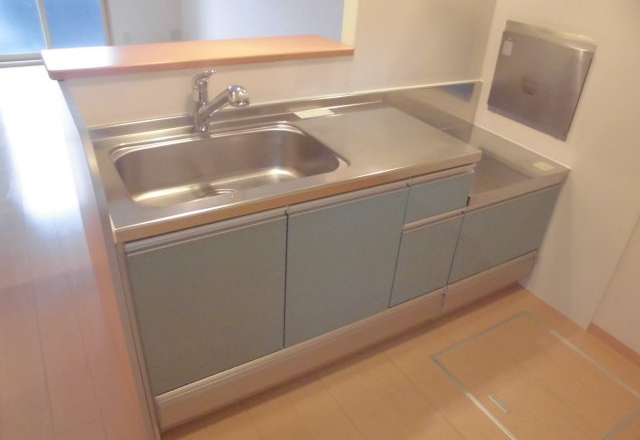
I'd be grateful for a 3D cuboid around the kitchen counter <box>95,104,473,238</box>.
[{"bbox_3d":[-0.100,-0.226,1.601,1.195,0.044,0.573,-14,36,-27],"label":"kitchen counter"}]

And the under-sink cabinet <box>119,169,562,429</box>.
[{"bbox_3d":[0.123,0.070,1.950,1.775,0.803,0.575,-14,36,-27],"label":"under-sink cabinet"}]

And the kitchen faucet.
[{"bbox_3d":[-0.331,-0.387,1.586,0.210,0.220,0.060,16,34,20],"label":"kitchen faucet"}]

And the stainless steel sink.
[{"bbox_3d":[-0.287,-0.118,1.535,0.645,0.180,0.450,-14,36,-27],"label":"stainless steel sink"}]

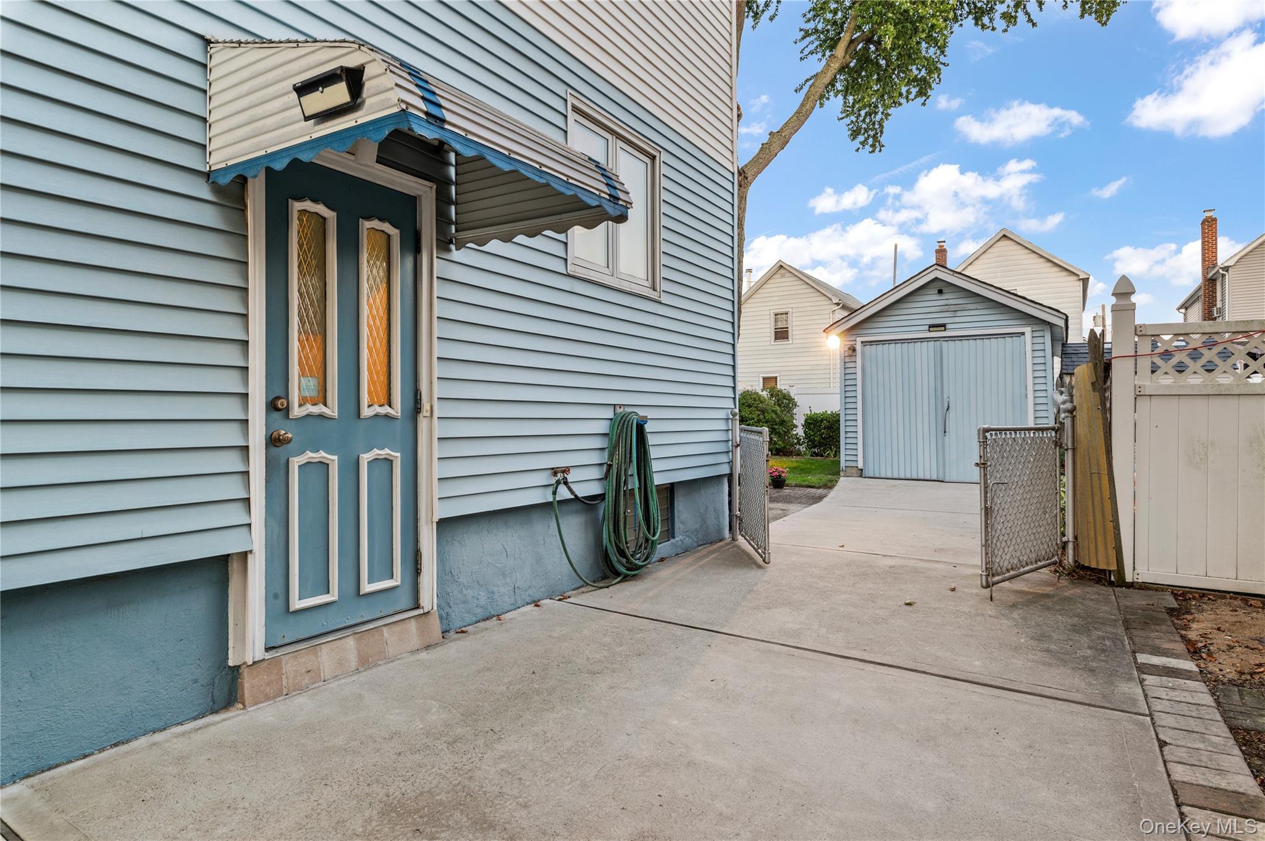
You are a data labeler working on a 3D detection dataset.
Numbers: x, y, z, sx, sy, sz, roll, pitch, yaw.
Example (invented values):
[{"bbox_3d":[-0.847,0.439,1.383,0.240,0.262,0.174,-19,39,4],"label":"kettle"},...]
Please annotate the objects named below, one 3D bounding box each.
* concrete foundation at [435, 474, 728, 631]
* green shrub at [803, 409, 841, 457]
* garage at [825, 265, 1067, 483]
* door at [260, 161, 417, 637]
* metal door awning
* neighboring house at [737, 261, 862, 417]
[{"bbox_3d":[-0.150,0.800,5.090,0.230,0.590,3.520,0,0,32],"label":"concrete foundation"},{"bbox_3d":[5.220,0.390,18.500,1.250,1.220,1.150,0,0,32],"label":"green shrub"},{"bbox_3d":[6.610,-0.745,14.130,3.620,3.530,6.450,0,0,32],"label":"garage"},{"bbox_3d":[-1.268,-0.090,3.145,0.055,2.030,0.770,0,0,32],"label":"door"},{"bbox_3d":[-0.789,-1.145,2.845,1.080,0.560,1.250,0,0,32],"label":"metal door awning"},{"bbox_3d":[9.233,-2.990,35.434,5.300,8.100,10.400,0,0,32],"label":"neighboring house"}]

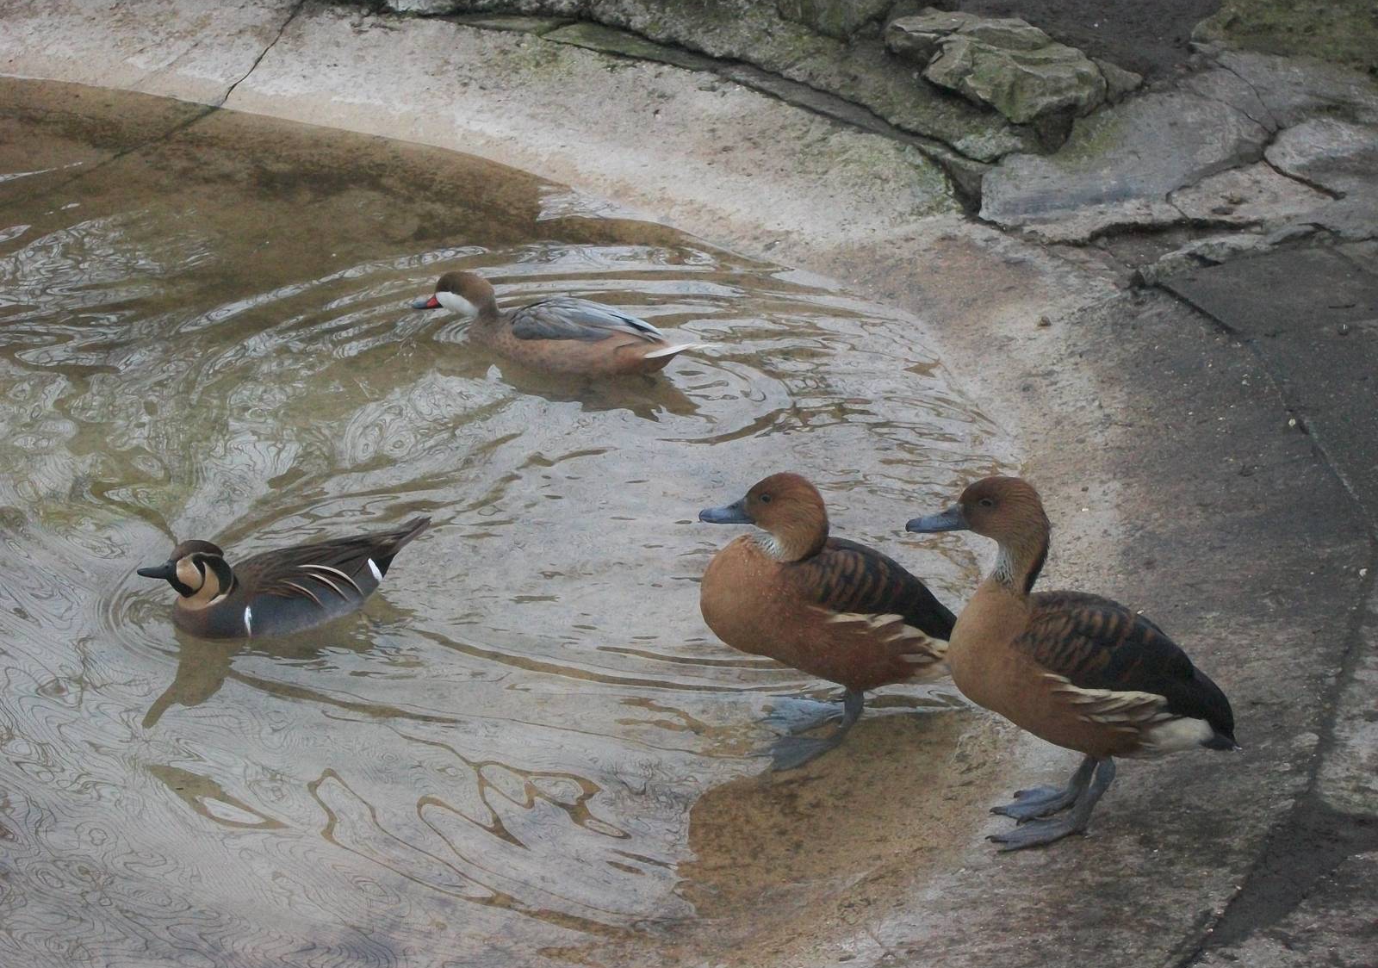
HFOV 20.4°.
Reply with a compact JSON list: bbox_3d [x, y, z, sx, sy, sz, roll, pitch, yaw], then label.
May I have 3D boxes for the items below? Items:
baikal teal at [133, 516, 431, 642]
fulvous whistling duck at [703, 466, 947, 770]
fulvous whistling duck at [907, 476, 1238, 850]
[{"bbox_3d":[-0.395,0.093,3.784,0.324,0.120,0.135,-14,26,-31],"label":"baikal teal"},{"bbox_3d":[0.130,0.100,3.432,0.257,0.270,0.140,-8,23,-19],"label":"fulvous whistling duck"},{"bbox_3d":[0.320,0.131,3.175,0.296,0.325,0.140,-5,23,-13],"label":"fulvous whistling duck"}]

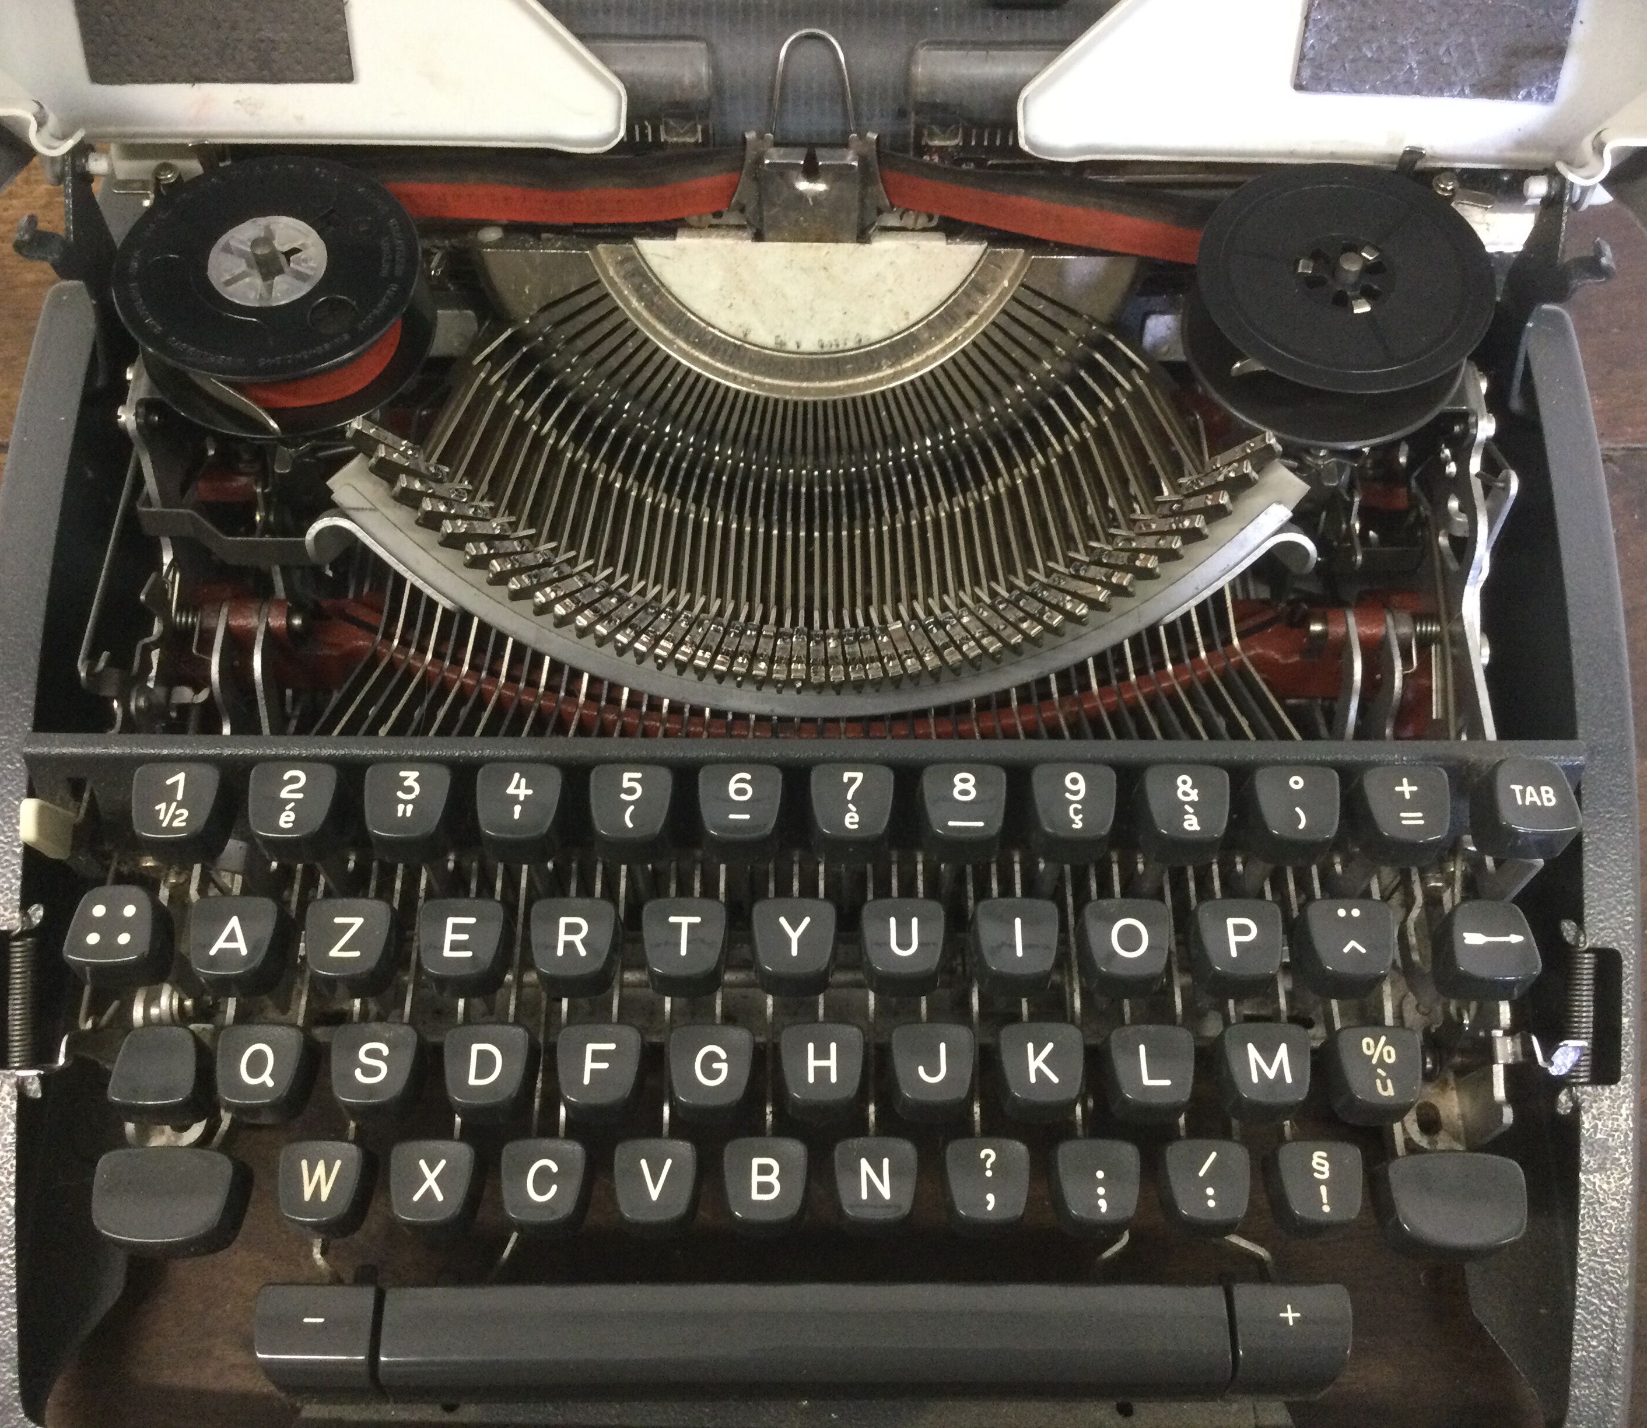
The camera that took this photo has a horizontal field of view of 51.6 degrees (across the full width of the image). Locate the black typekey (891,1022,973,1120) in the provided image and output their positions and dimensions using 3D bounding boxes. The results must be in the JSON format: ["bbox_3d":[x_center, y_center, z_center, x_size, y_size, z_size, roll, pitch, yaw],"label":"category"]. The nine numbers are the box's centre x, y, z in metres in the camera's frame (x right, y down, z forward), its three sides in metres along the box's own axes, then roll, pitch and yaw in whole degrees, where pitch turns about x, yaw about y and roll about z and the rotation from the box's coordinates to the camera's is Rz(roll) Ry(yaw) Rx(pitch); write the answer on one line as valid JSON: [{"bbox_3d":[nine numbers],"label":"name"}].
[{"bbox_3d":[0.019,0.063,0.297,0.015,0.010,0.015,1,62,-2],"label":"black typekey"}]

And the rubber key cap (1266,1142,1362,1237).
[{"bbox_3d":[0.086,0.083,0.297,0.015,0.009,0.015,0,62,-1],"label":"rubber key cap"}]

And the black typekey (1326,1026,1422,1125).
[{"bbox_3d":[0.095,0.062,0.294,0.014,0.011,0.014,0,62,0],"label":"black typekey"}]

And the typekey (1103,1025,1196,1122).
[{"bbox_3d":[0.057,0.062,0.295,0.015,0.009,0.015,0,62,-1],"label":"typekey"}]

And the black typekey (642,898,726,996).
[{"bbox_3d":[-0.024,0.040,0.294,0.015,0.009,0.014,0,61,0],"label":"black typekey"}]

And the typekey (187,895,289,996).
[{"bbox_3d":[-0.100,0.040,0.292,0.014,0.010,0.014,0,62,-1],"label":"typekey"}]

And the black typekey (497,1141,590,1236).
[{"bbox_3d":[-0.049,0.082,0.295,0.015,0.009,0.015,0,62,-1],"label":"black typekey"}]

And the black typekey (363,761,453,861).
[{"bbox_3d":[-0.071,0.017,0.292,0.014,0.010,0.014,0,62,-1],"label":"black typekey"}]

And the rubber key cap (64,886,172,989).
[{"bbox_3d":[-0.120,0.038,0.292,0.015,0.011,0.014,0,62,-1],"label":"rubber key cap"}]

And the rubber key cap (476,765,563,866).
[{"bbox_3d":[-0.052,0.017,0.292,0.014,0.010,0.014,0,62,-1],"label":"rubber key cap"}]

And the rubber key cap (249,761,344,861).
[{"bbox_3d":[-0.091,0.017,0.293,0.015,0.009,0.015,0,62,-1],"label":"rubber key cap"}]

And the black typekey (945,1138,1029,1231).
[{"bbox_3d":[0.029,0.082,0.296,0.015,0.009,0.014,0,61,0],"label":"black typekey"}]

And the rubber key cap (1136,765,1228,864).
[{"bbox_3d":[0.062,0.017,0.293,0.014,0.011,0.014,0,62,0],"label":"rubber key cap"}]

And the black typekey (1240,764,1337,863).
[{"bbox_3d":[0.082,0.018,0.299,0.015,0.010,0.015,1,62,-2],"label":"black typekey"}]

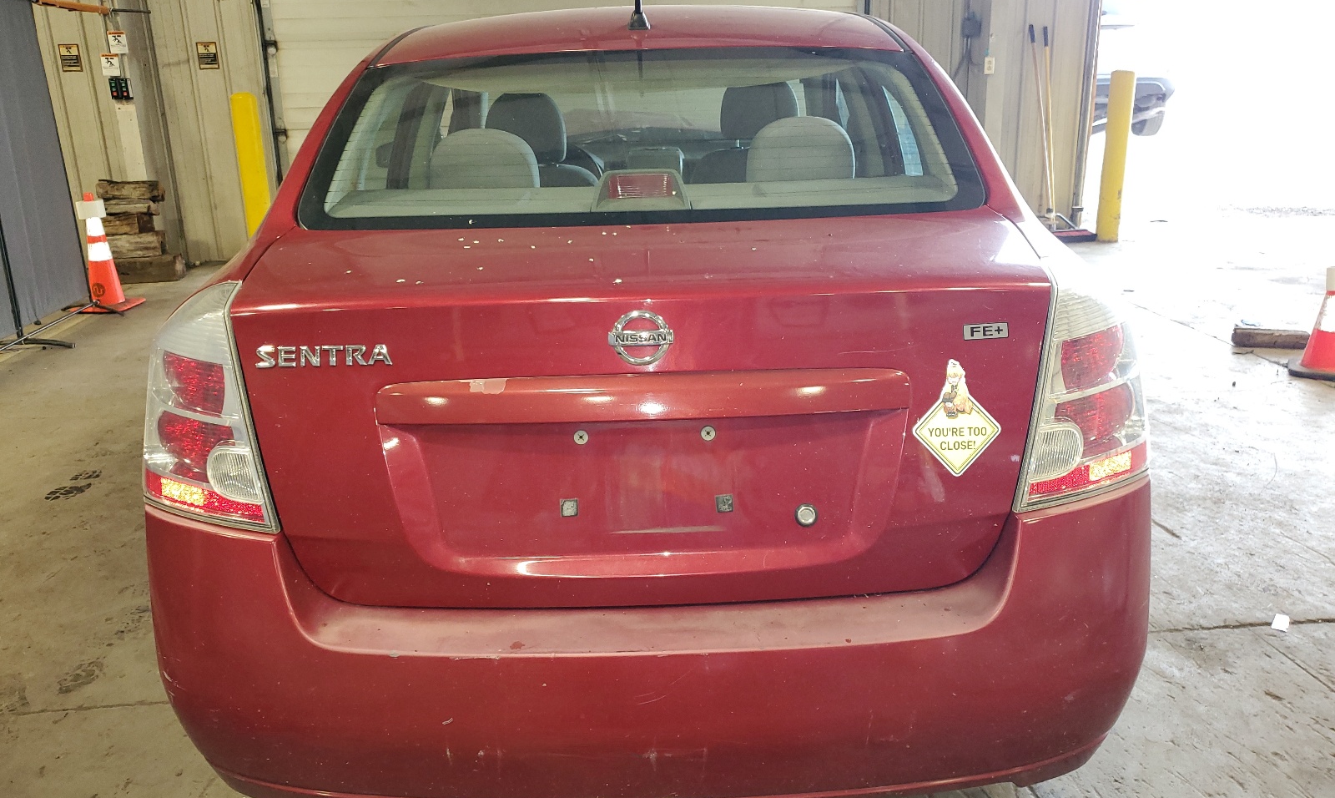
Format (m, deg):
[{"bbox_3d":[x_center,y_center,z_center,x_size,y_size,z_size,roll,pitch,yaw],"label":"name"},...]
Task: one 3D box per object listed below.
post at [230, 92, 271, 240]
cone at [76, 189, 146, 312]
[{"bbox_3d":[-3.006,-1.548,7.342,0.168,1.320,0.168,-2,17,-1],"label":"post"},{"bbox_3d":[-3.692,-0.955,6.495,0.355,0.730,0.355,-2,17,-1],"label":"cone"}]

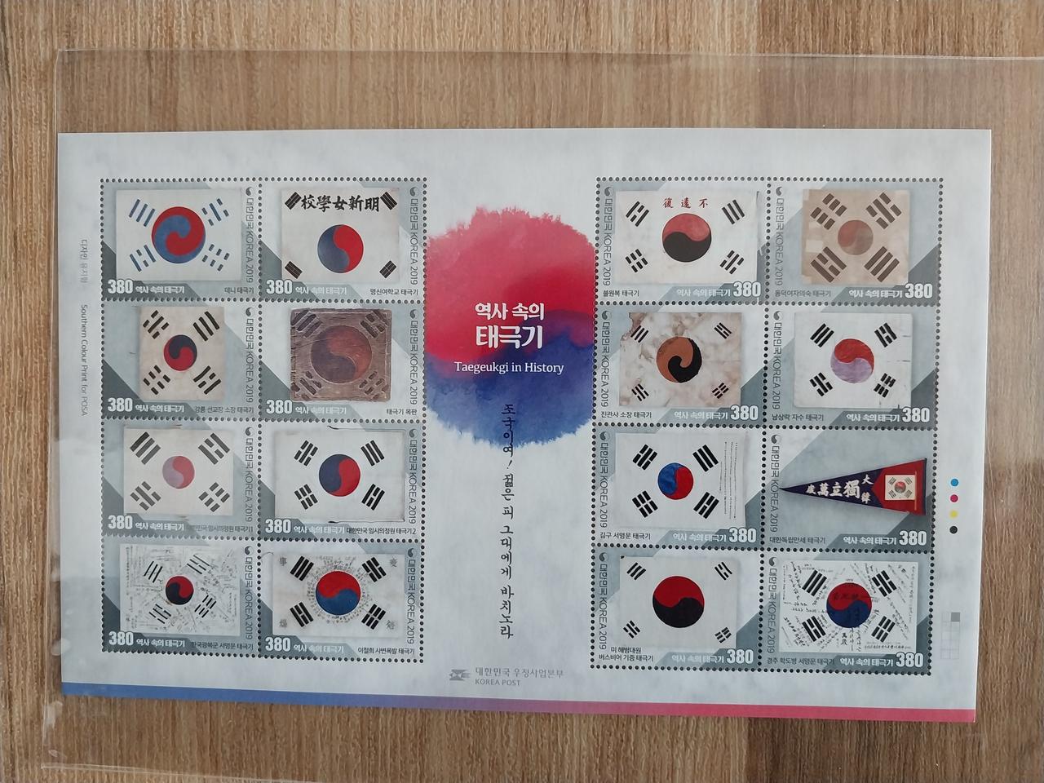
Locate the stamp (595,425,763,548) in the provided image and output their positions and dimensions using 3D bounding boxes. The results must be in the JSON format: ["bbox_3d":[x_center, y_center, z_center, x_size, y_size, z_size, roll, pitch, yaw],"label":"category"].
[{"bbox_3d":[0.037,0.023,0.188,0.040,0.001,0.029,1,91,3],"label":"stamp"}]

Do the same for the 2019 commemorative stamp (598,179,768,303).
[{"bbox_3d":[0.038,-0.036,0.186,0.040,0.001,0.029,1,91,3],"label":"2019 commemorative stamp"}]

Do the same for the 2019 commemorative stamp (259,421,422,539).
[{"bbox_3d":[-0.043,0.021,0.185,0.038,0.001,0.028,1,91,3],"label":"2019 commemorative stamp"}]

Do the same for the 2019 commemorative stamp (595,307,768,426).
[{"bbox_3d":[0.038,-0.006,0.187,0.040,0.001,0.029,1,91,3],"label":"2019 commemorative stamp"}]

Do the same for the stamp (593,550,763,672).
[{"bbox_3d":[0.036,0.050,0.182,0.038,0.001,0.028,1,91,3],"label":"stamp"}]

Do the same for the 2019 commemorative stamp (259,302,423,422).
[{"bbox_3d":[-0.042,-0.007,0.184,0.038,0.001,0.028,1,91,3],"label":"2019 commemorative stamp"}]

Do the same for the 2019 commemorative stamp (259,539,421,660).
[{"bbox_3d":[-0.043,0.049,0.185,0.038,0.001,0.028,1,91,3],"label":"2019 commemorative stamp"}]

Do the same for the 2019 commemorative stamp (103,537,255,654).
[{"bbox_3d":[-0.084,0.051,0.194,0.040,0.001,0.029,1,91,3],"label":"2019 commemorative stamp"}]

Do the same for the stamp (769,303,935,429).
[{"bbox_3d":[0.078,-0.006,0.185,0.040,0.001,0.029,1,91,3],"label":"stamp"}]

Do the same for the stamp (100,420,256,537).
[{"bbox_3d":[-0.084,0.021,0.193,0.040,0.001,0.029,1,91,3],"label":"stamp"}]

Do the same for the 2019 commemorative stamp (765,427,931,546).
[{"bbox_3d":[0.077,0.023,0.186,0.040,0.001,0.029,1,91,3],"label":"2019 commemorative stamp"}]

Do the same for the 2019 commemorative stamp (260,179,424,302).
[{"bbox_3d":[-0.042,-0.035,0.183,0.038,0.001,0.028,1,91,3],"label":"2019 commemorative stamp"}]

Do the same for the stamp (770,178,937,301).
[{"bbox_3d":[0.075,-0.034,0.178,0.038,0.001,0.028,1,91,3],"label":"stamp"}]

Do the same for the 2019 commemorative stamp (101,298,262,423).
[{"bbox_3d":[-0.084,-0.008,0.193,0.040,0.001,0.029,1,91,3],"label":"2019 commemorative stamp"}]

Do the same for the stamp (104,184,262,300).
[{"bbox_3d":[-0.080,-0.036,0.185,0.038,0.001,0.028,1,91,3],"label":"stamp"}]

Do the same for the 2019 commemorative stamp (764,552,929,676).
[{"bbox_3d":[0.074,0.050,0.180,0.038,0.001,0.028,1,91,3],"label":"2019 commemorative stamp"}]

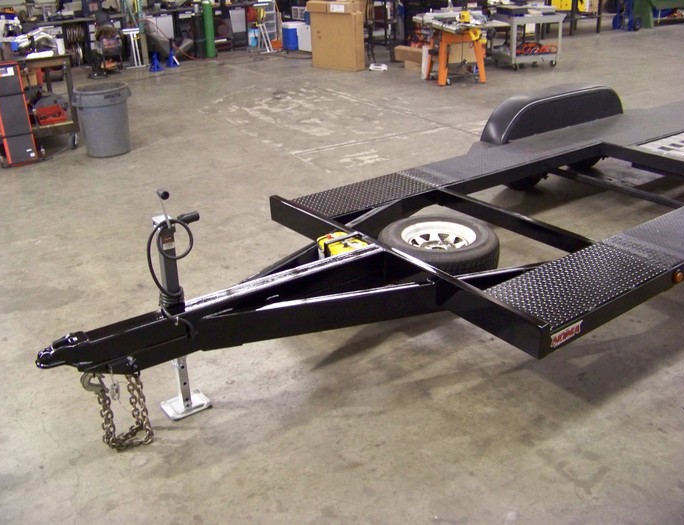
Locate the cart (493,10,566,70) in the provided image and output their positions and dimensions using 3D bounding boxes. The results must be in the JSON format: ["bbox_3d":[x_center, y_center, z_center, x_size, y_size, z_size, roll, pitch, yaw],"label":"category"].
[{"bbox_3d":[3.039,-3.644,11.942,0.920,0.835,0.590,-9,25,-17],"label":"cart"}]

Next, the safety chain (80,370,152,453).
[{"bbox_3d":[-0.974,0.629,3.154,0.265,0.385,0.160,-18,29,-33],"label":"safety chain"}]

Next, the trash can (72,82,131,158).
[{"bbox_3d":[-2.464,-1.476,7.566,0.610,0.685,0.570,-1,24,0],"label":"trash can"}]

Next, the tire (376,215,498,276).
[{"bbox_3d":[0.538,-0.070,4.070,0.680,0.205,0.680,-1,24,0],"label":"tire"}]

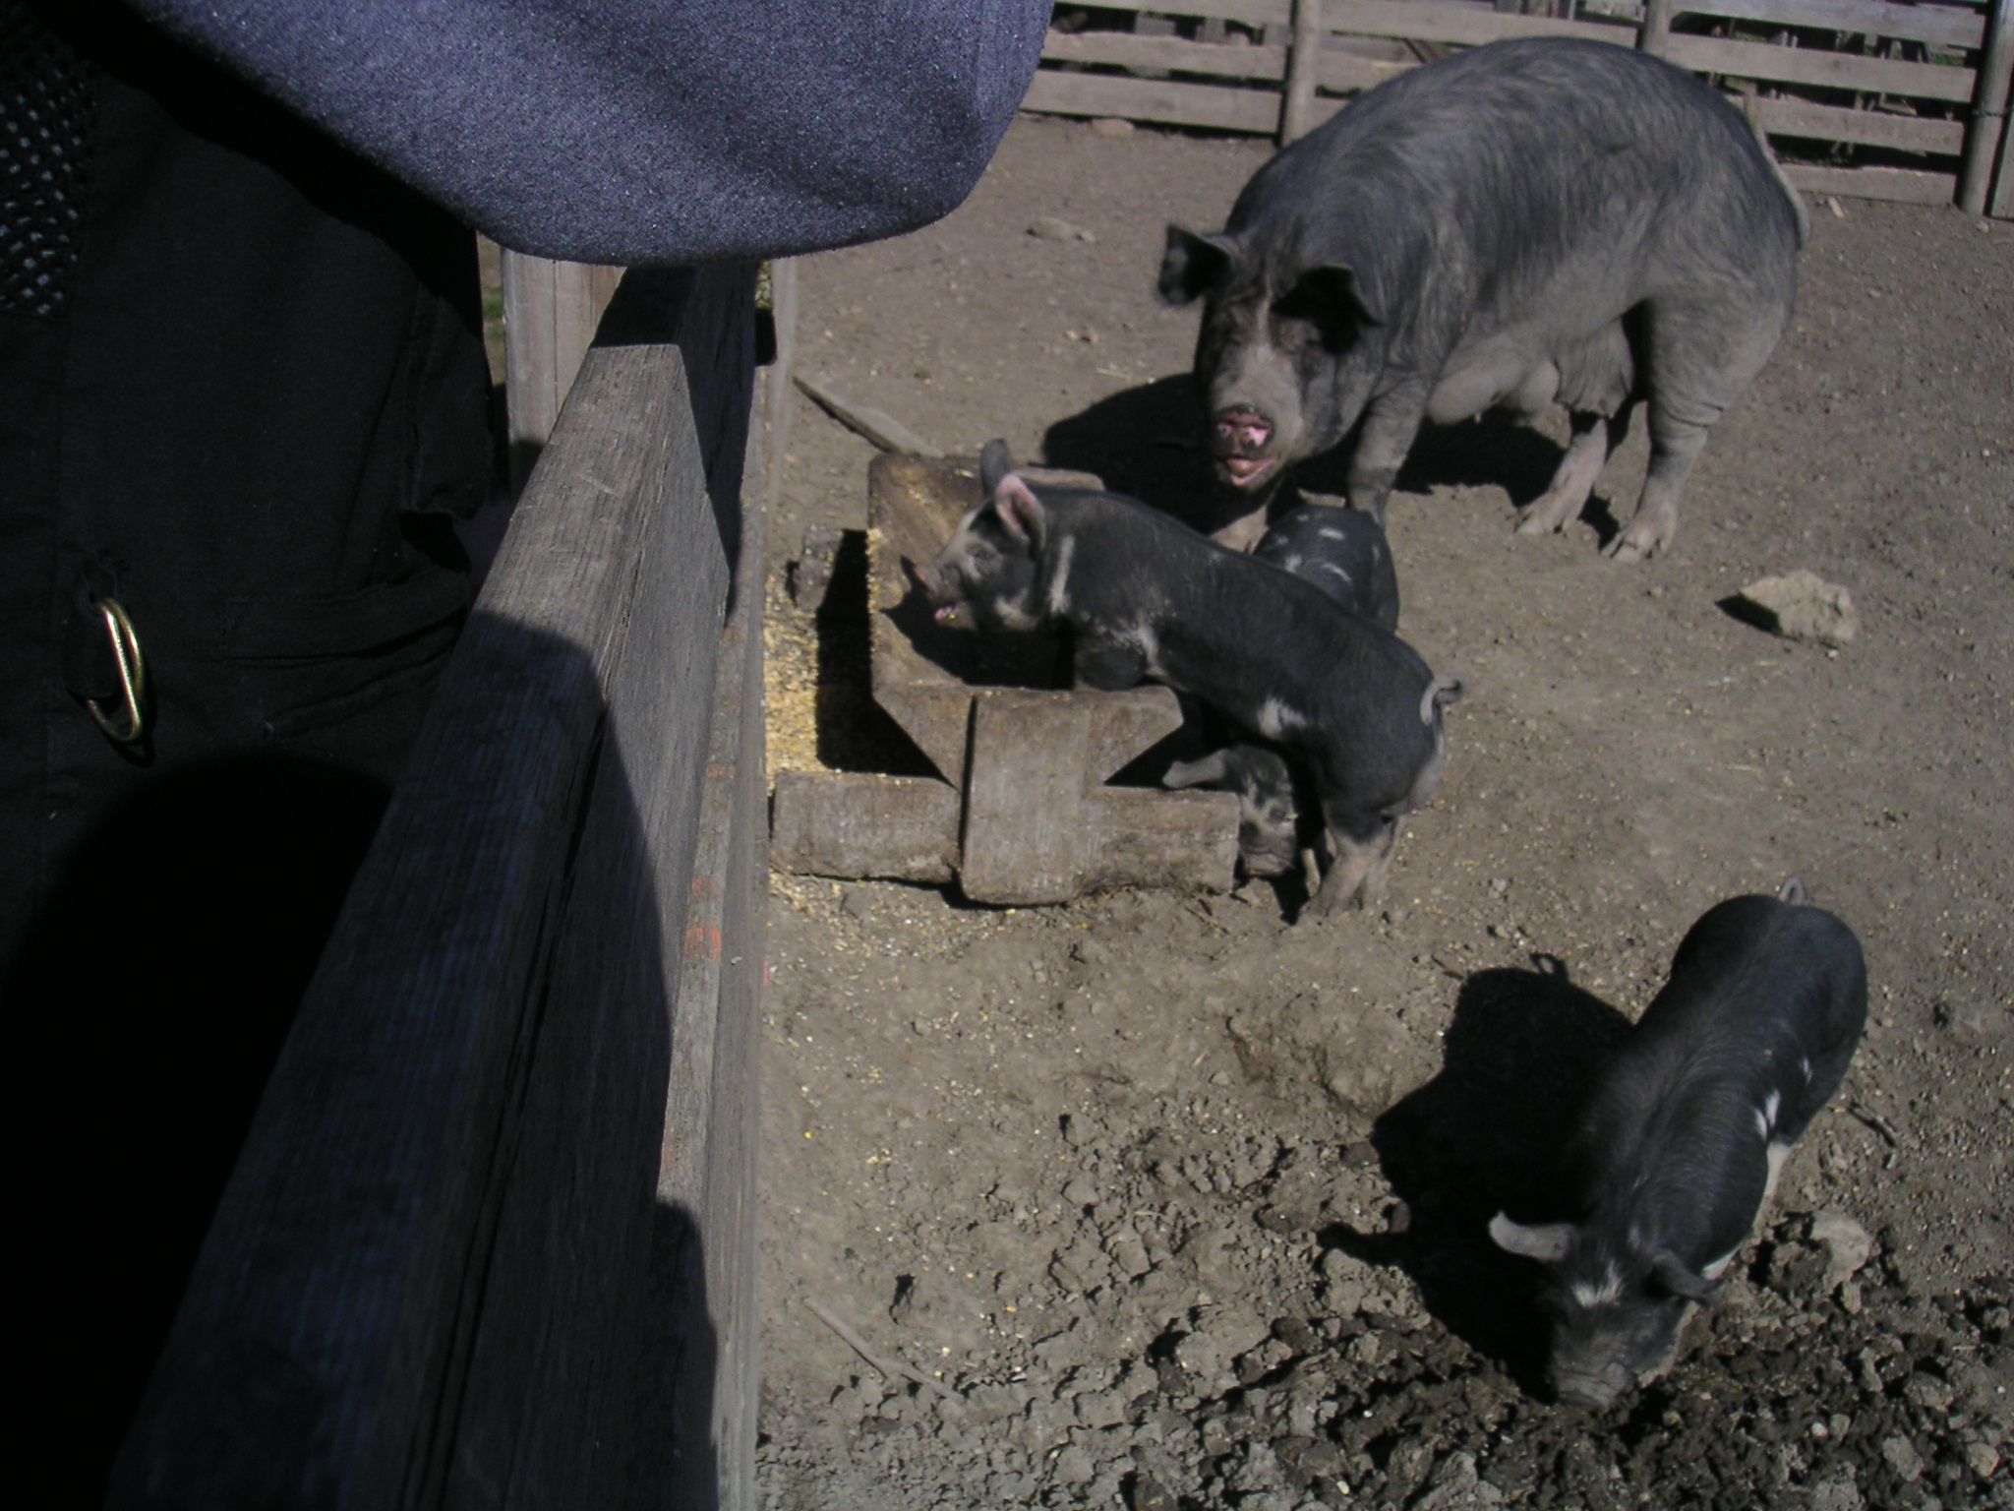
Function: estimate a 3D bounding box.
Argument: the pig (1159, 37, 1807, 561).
[{"bbox_3d":[0.875,-0.780,3.971,1.380,0.880,0.480,-12,28,-30],"label":"pig"}]

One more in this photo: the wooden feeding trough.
[{"bbox_3d":[-0.011,-0.160,3.220,0.590,0.285,1.080,2,24,-3],"label":"wooden feeding trough"}]

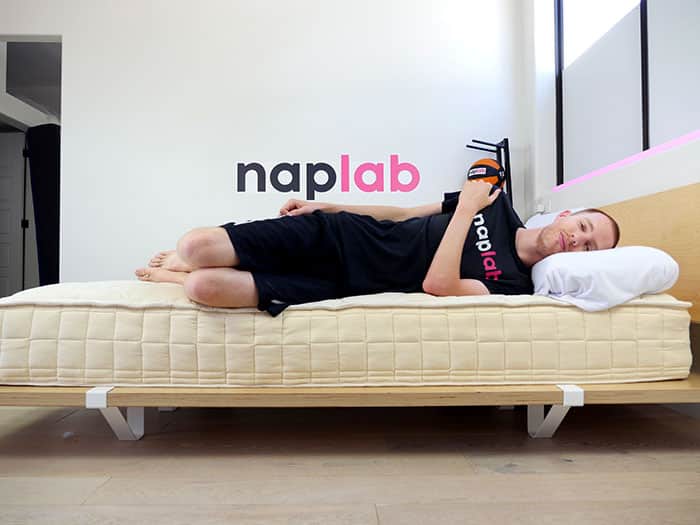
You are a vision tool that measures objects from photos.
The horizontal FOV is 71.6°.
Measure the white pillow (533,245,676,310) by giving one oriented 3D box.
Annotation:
[{"bbox_3d":[0.720,0.037,1.650,0.430,0.170,0.630,0,-1,0],"label":"white pillow"}]

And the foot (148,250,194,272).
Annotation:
[{"bbox_3d":[-0.645,-0.003,1.840,0.250,0.095,0.095,0,0,12],"label":"foot"}]

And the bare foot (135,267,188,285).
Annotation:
[{"bbox_3d":[-0.700,0.050,1.860,0.250,0.095,0.095,0,0,12],"label":"bare foot"}]

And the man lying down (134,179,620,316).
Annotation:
[{"bbox_3d":[0.000,-0.055,1.640,1.680,0.390,0.600,0,0,0],"label":"man lying down"}]

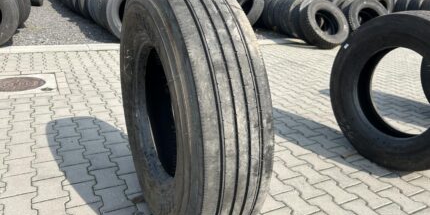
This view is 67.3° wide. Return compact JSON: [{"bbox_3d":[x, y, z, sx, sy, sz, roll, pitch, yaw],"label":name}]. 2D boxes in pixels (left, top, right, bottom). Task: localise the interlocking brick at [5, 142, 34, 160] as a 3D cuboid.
[{"bbox_3d":[-1.206,0.299,2.023,0.161,0.070,0.198,-7,22,-27],"label":"interlocking brick"}]

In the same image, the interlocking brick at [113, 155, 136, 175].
[{"bbox_3d":[-0.525,0.371,1.945,0.161,0.070,0.198,-7,22,-27],"label":"interlocking brick"}]

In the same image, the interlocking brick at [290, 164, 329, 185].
[{"bbox_3d":[0.573,0.430,1.974,0.161,0.070,0.198,-7,22,-27],"label":"interlocking brick"}]

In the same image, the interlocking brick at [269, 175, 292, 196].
[{"bbox_3d":[0.328,0.462,1.853,0.162,0.070,0.198,-7,22,-27],"label":"interlocking brick"}]

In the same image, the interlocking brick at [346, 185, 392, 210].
[{"bbox_3d":[0.839,0.515,1.795,0.162,0.070,0.198,-7,22,-27],"label":"interlocking brick"}]

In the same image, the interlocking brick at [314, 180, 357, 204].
[{"bbox_3d":[0.664,0.496,1.809,0.161,0.070,0.198,-7,22,-27],"label":"interlocking brick"}]

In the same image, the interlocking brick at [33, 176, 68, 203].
[{"bbox_3d":[-0.852,0.450,1.677,0.162,0.070,0.198,-7,22,-27],"label":"interlocking brick"}]

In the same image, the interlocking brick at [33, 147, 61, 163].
[{"bbox_3d":[-1.036,0.317,2.004,0.161,0.070,0.198,-7,22,-27],"label":"interlocking brick"}]

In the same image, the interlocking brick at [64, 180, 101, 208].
[{"bbox_3d":[-0.682,0.466,1.654,0.161,0.070,0.198,-7,22,-27],"label":"interlocking brick"}]

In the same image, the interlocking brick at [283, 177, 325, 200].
[{"bbox_3d":[0.499,0.480,1.833,0.162,0.070,0.198,-7,22,-27],"label":"interlocking brick"}]

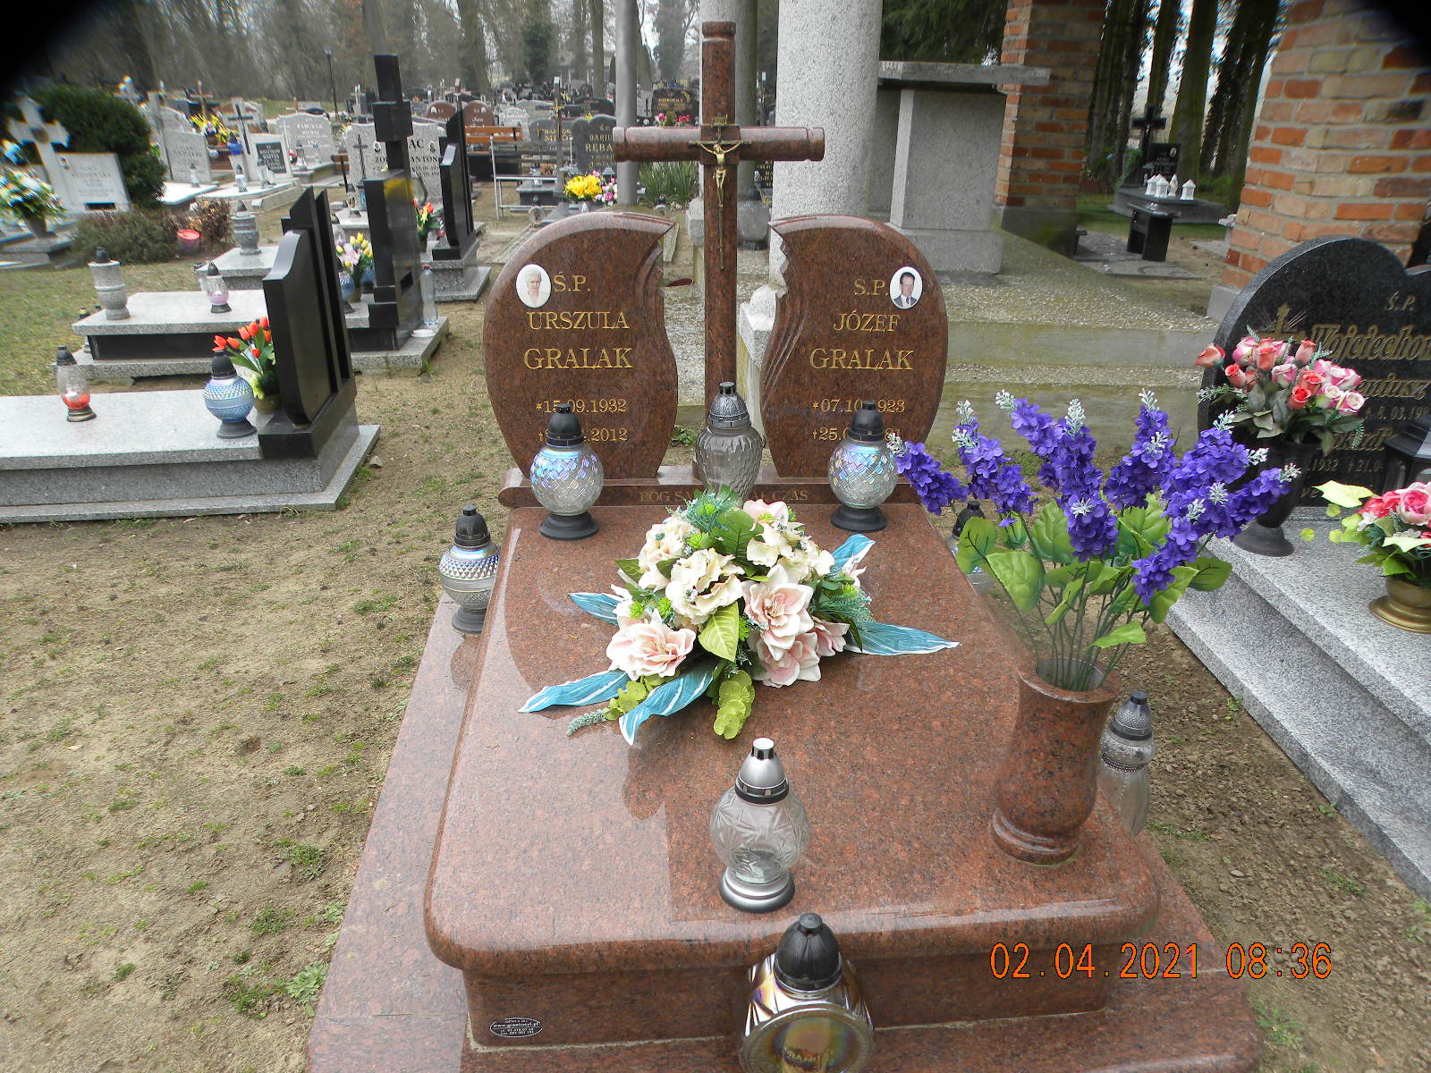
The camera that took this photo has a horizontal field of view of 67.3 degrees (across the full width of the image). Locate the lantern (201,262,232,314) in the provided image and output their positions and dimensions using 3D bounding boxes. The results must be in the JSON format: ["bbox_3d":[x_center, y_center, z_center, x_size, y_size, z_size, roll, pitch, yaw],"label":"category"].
[{"bbox_3d":[-2.440,-1.214,5.238,0.105,0.236,0.105,-2,25,-4],"label":"lantern"}]

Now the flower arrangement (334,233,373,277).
[{"bbox_3d":[-1.817,-1.416,5.413,0.205,0.244,0.195,20,31,36],"label":"flower arrangement"}]

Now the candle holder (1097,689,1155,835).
[{"bbox_3d":[0.730,0.428,1.933,0.100,0.344,0.100,-1,24,-5],"label":"candle holder"}]

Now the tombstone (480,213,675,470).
[{"bbox_3d":[-0.329,-0.464,2.667,0.470,0.649,0.092,-1,23,-4],"label":"tombstone"}]

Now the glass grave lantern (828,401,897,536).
[{"bbox_3d":[0.355,-0.178,2.555,0.172,0.294,0.172,-1,24,-5],"label":"glass grave lantern"}]

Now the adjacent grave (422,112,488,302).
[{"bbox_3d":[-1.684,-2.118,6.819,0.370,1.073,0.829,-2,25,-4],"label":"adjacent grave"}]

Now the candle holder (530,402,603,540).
[{"bbox_3d":[-0.338,-0.160,2.461,0.172,0.298,0.172,-1,24,-5],"label":"candle holder"}]

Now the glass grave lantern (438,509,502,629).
[{"bbox_3d":[-0.611,0.075,2.695,0.159,0.326,0.159,-2,25,-4],"label":"glass grave lantern"}]

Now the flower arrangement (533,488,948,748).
[{"bbox_3d":[0.066,0.100,1.973,0.800,0.300,0.560,-1,24,-5],"label":"flower arrangement"}]

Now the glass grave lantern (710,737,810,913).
[{"bbox_3d":[0.066,0.399,1.536,0.145,0.258,0.145,-2,25,-4],"label":"glass grave lantern"}]

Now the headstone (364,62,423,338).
[{"bbox_3d":[-1.620,-1.664,5.355,0.160,1.353,0.574,-1,24,-5],"label":"headstone"}]

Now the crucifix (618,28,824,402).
[{"bbox_3d":[0.002,-0.700,2.747,0.517,1.111,0.117,-2,25,-4],"label":"crucifix"}]

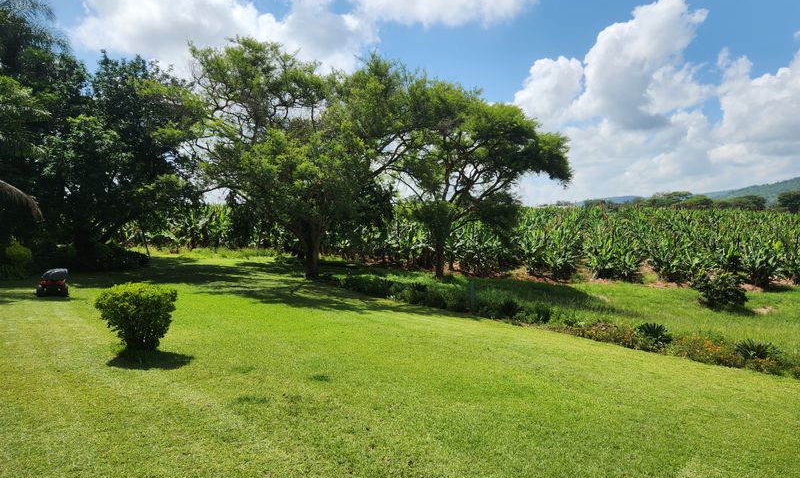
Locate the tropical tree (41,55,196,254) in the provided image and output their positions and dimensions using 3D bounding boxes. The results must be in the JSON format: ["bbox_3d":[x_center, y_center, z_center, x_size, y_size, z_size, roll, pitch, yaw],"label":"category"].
[{"bbox_3d":[-13.194,-3.928,25.000,7.620,9.595,7.300,0,3,0],"label":"tropical tree"}]

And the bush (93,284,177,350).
[{"bbox_3d":[-4.908,1.462,9.900,1.565,1.267,1.450,0,3,0],"label":"bush"}]

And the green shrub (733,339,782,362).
[{"bbox_3d":[6.121,1.926,9.100,0.788,0.411,0.750,0,3,0],"label":"green shrub"}]

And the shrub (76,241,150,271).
[{"bbox_3d":[-12.603,0.767,23.300,3.156,1.315,2.200,0,3,0],"label":"shrub"}]

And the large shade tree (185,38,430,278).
[{"bbox_3d":[-3.516,-3.059,20.200,8.893,9.045,8.200,0,3,0],"label":"large shade tree"}]

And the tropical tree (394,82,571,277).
[{"bbox_3d":[3.229,-2.329,20.800,6.888,7.670,6.400,0,3,0],"label":"tropical tree"}]

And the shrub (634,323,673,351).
[{"bbox_3d":[4.817,1.872,10.100,0.722,0.532,0.720,0,3,0],"label":"shrub"}]

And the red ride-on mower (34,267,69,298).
[{"bbox_3d":[-10.491,1.310,16.000,1.000,0.950,1.600,-2,4,-27],"label":"red ride-on mower"}]

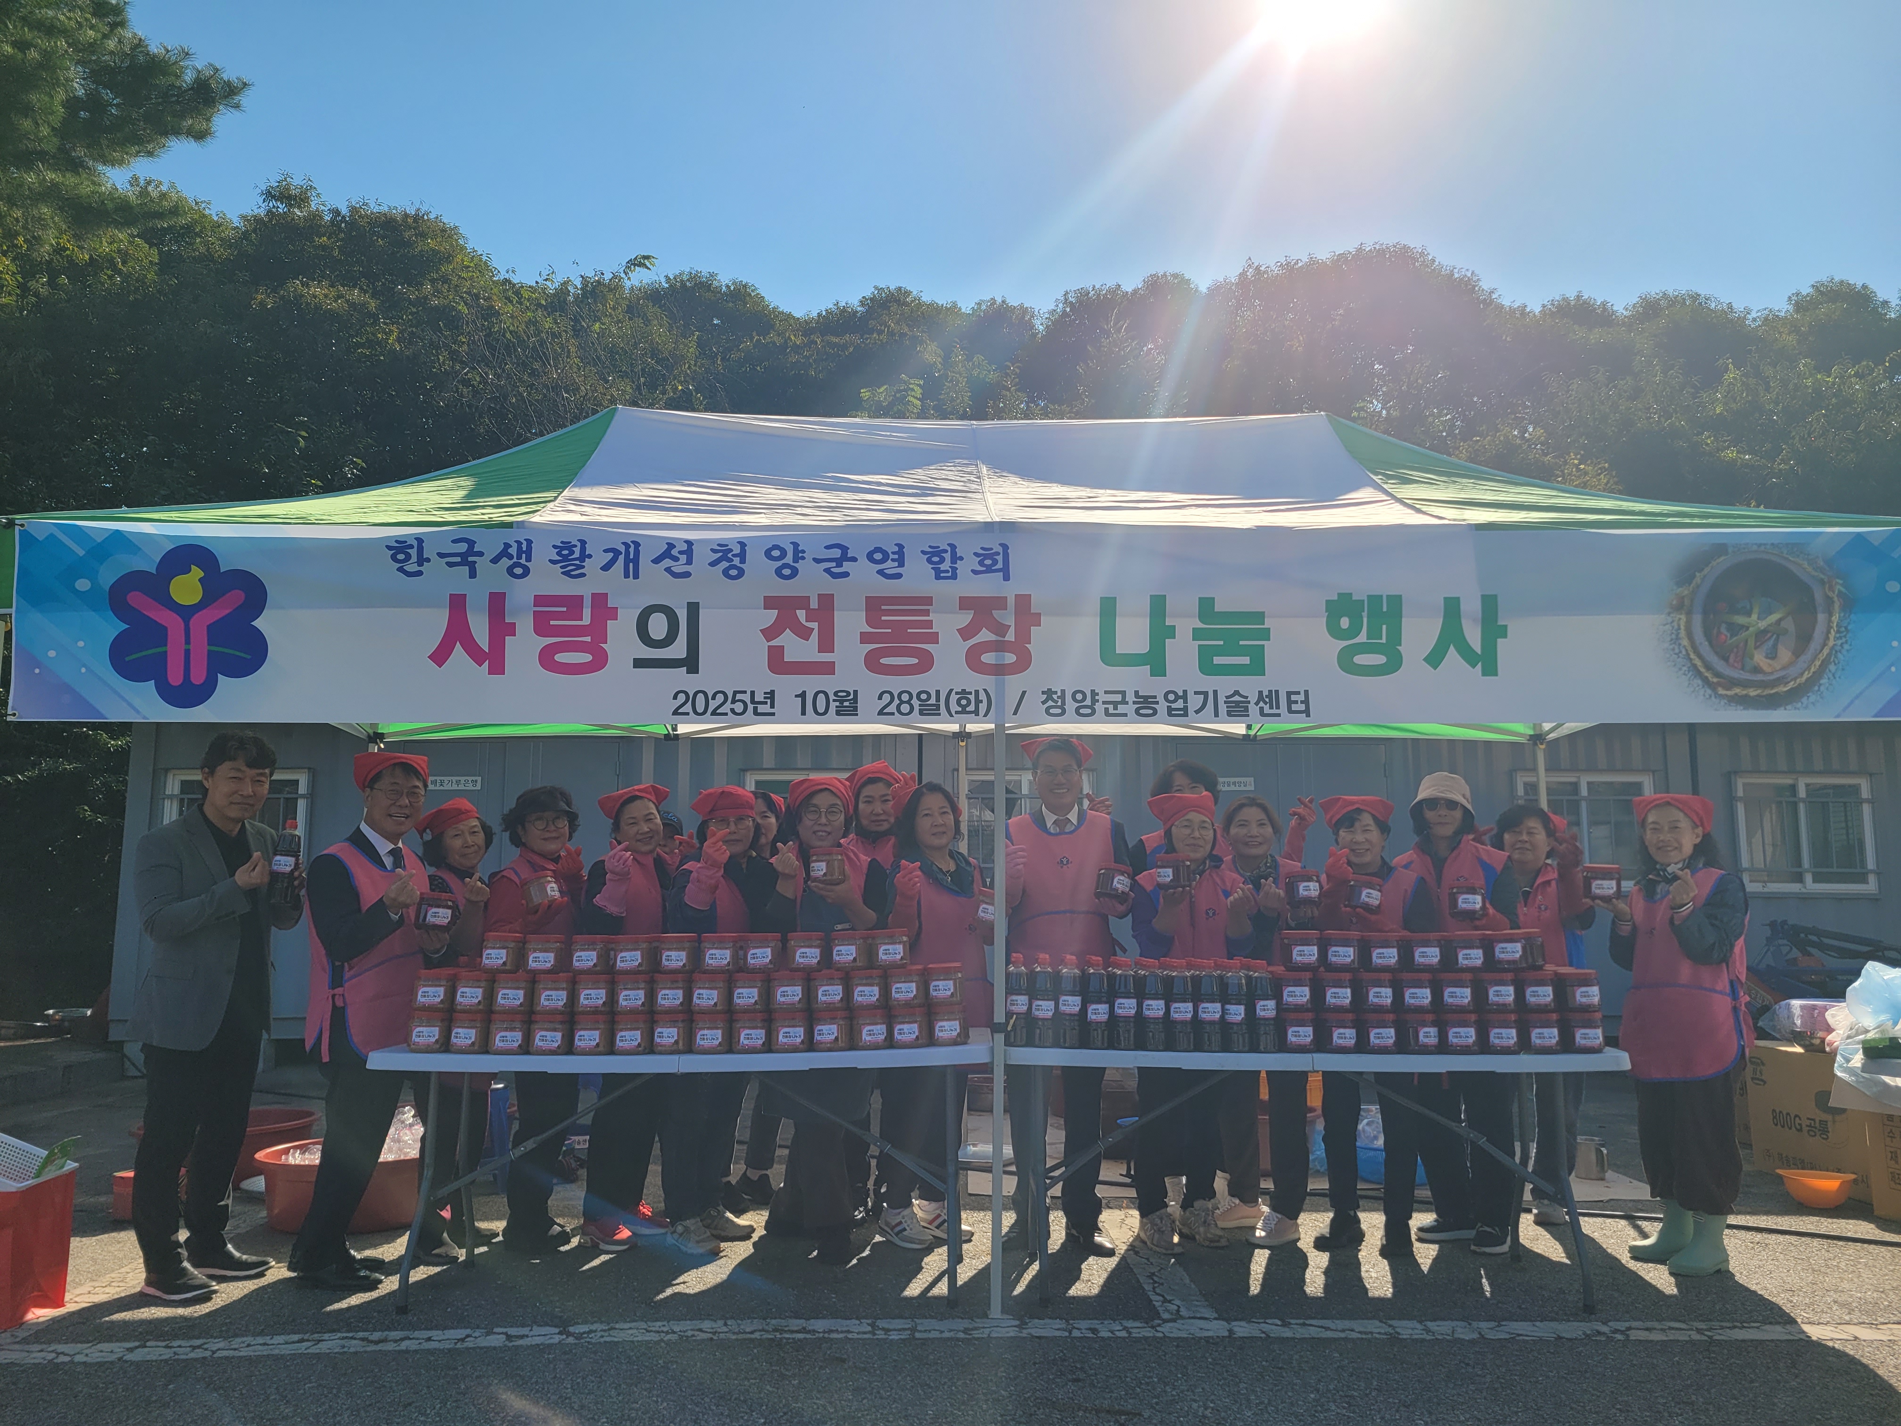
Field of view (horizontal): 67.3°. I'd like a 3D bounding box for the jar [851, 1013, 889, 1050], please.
[{"bbox_3d":[-0.233,0.935,4.213,0.104,0.113,0.104,1,-8,-7],"label":"jar"}]

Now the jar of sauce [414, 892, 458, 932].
[{"bbox_3d":[-1.613,0.624,4.480,0.108,0.116,0.108,9,-9,-21],"label":"jar of sauce"}]

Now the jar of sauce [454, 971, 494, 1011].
[{"bbox_3d":[-1.442,0.844,4.314,0.109,0.116,0.109,2,-8,-10],"label":"jar of sauce"}]

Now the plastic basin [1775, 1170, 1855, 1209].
[{"bbox_3d":[3.379,1.859,5.577,0.315,0.127,0.315,-4,-9,30],"label":"plastic basin"}]

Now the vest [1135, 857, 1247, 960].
[{"bbox_3d":[0.868,0.836,5.135,0.430,0.620,0.270,-1,-8,8],"label":"vest"}]

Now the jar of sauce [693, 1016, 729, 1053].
[{"bbox_3d":[-0.725,0.971,4.316,0.109,0.116,0.109,1,-8,-7],"label":"jar of sauce"}]

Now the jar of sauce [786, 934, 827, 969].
[{"bbox_3d":[-0.433,0.723,4.304,0.110,0.114,0.110,0,-7,0],"label":"jar of sauce"}]

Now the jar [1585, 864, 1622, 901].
[{"bbox_3d":[2.006,0.521,4.389,0.110,0.114,0.110,-2,-7,14],"label":"jar"}]

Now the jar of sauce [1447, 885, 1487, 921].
[{"bbox_3d":[1.726,0.635,4.770,0.108,0.116,0.108,0,-8,13],"label":"jar of sauce"}]

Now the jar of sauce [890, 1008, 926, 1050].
[{"bbox_3d":[-0.125,0.959,4.344,0.113,0.115,0.113,0,-8,0],"label":"jar of sauce"}]

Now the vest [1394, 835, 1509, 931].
[{"bbox_3d":[1.780,0.746,5.085,0.440,0.620,0.270,-2,-8,14],"label":"vest"}]

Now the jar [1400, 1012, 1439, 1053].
[{"bbox_3d":[1.399,0.952,4.256,0.105,0.115,0.105,0,-8,0],"label":"jar"}]

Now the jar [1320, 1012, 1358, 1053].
[{"bbox_3d":[1.162,0.955,4.254,0.104,0.113,0.104,0,-8,2],"label":"jar"}]

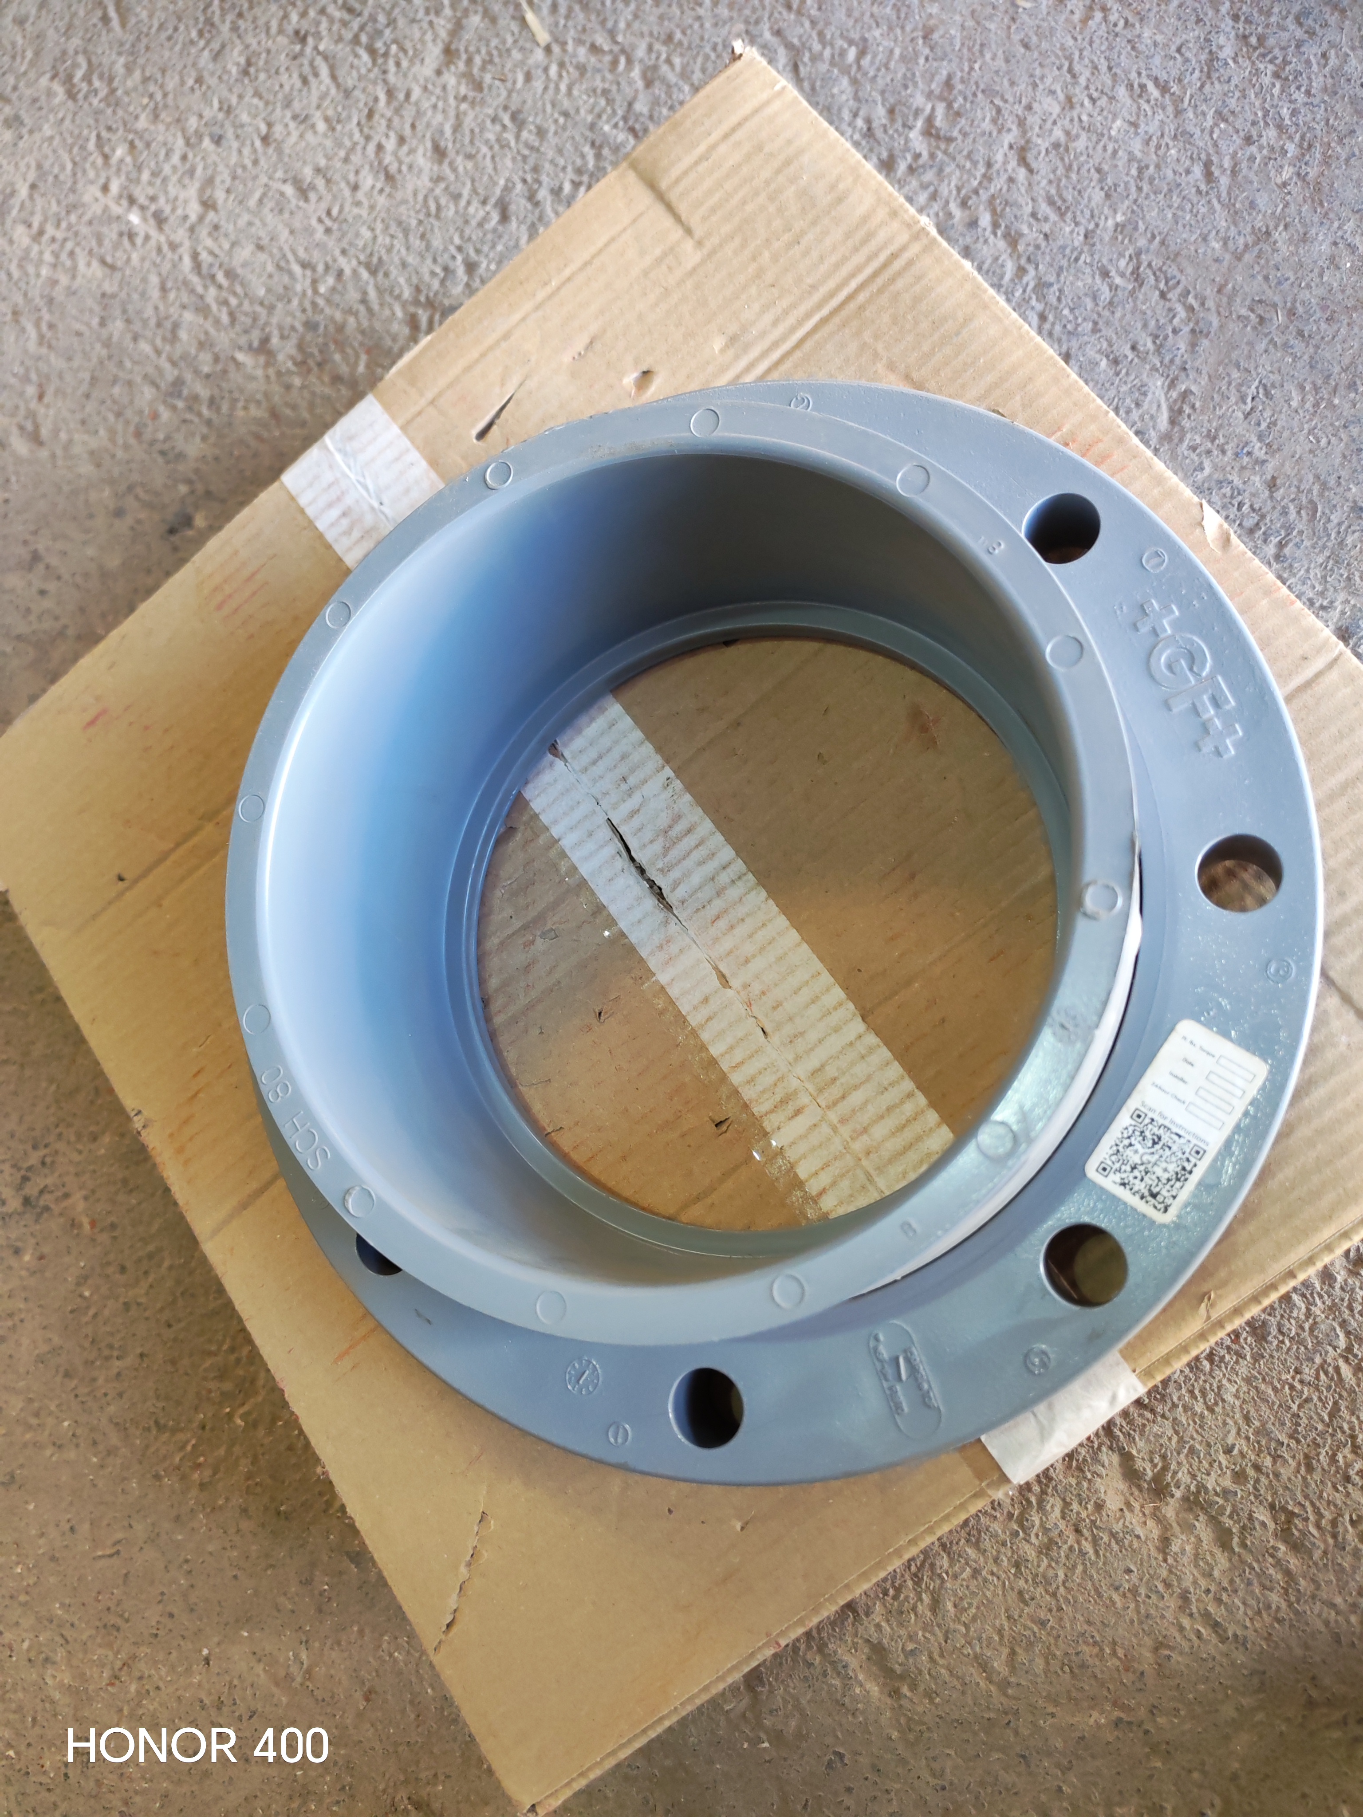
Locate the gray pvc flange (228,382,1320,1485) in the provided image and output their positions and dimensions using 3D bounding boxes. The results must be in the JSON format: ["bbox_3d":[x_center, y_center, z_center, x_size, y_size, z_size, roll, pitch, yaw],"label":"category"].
[{"bbox_3d":[0.005,-0.006,0.421,0.342,0.116,0.342,0,80,18],"label":"gray pvc flange"}]

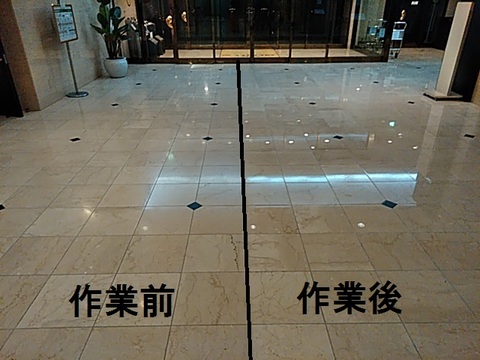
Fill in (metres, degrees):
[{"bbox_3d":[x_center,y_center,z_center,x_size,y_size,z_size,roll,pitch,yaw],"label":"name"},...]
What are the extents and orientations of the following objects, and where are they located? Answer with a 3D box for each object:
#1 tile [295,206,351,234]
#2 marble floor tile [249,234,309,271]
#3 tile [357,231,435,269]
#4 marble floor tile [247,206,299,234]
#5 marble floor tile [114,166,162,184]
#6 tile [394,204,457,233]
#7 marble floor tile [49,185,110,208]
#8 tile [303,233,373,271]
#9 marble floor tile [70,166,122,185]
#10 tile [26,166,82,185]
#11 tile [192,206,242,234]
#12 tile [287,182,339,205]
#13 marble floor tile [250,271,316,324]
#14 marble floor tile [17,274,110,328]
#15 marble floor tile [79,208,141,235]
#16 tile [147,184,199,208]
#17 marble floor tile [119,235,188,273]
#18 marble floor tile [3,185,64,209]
[{"bbox_3d":[0.631,0.303,2.891,0.398,0.020,0.412,-1,26,-1],"label":"tile"},{"bbox_3d":[0.236,0.487,2.510,0.398,0.020,0.412,-1,26,-1],"label":"marble floor tile"},{"bbox_3d":[1.039,0.479,2.524,0.400,0.020,0.412,-1,26,-1],"label":"tile"},{"bbox_3d":[0.232,0.303,2.864,0.397,0.016,0.413,-1,26,-1],"label":"marble floor tile"},{"bbox_3d":[-0.984,-0.043,3.636,0.400,0.020,0.416,-1,26,-1],"label":"marble floor tile"},{"bbox_3d":[1.439,0.295,2.908,0.400,0.020,0.416,-1,26,-1],"label":"tile"},{"bbox_3d":[-1.373,0.141,3.247,0.400,0.020,0.412,-1,26,-1],"label":"marble floor tile"},{"bbox_3d":[0.641,0.484,2.522,0.400,0.020,0.416,-1,26,-1],"label":"tile"},{"bbox_3d":[-1.379,-0.040,3.626,0.398,0.020,0.412,-1,26,-1],"label":"marble floor tile"},{"bbox_3d":[-1.788,-0.036,3.628,0.400,0.020,0.416,-1,26,-1],"label":"tile"},{"bbox_3d":[-0.169,0.311,2.890,0.400,0.020,0.416,-1,26,-1],"label":"tile"},{"bbox_3d":[0.629,0.122,3.276,0.400,0.020,0.416,-1,26,-1],"label":"tile"},{"bbox_3d":[0.243,0.661,2.119,0.397,0.016,0.413,-1,26,-1],"label":"marble floor tile"},{"bbox_3d":[-0.947,0.673,2.107,0.397,0.016,0.413,-1,26,-1],"label":"marble floor tile"},{"bbox_3d":[-0.972,0.319,2.882,0.400,0.020,0.416,-1,26,-1],"label":"marble floor tile"},{"bbox_3d":[-0.573,0.133,3.256,0.400,0.020,0.412,-1,26,-1],"label":"tile"},{"bbox_3d":[-0.565,0.496,2.509,0.400,0.020,0.416,-1,26,-1],"label":"marble floor tile"},{"bbox_3d":[-1.782,0.145,3.250,0.400,0.020,0.416,-1,26,-1],"label":"marble floor tile"}]

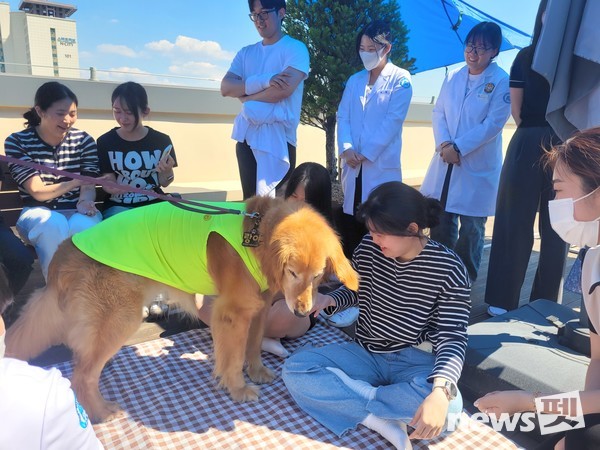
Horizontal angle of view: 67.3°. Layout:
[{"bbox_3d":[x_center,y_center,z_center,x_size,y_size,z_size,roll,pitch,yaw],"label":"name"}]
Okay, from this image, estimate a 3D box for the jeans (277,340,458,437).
[{"bbox_3d":[0.271,0.521,1.683,0.630,0.260,0.520,2,11,11],"label":"jeans"}]

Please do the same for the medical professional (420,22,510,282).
[{"bbox_3d":[1.033,-0.395,2.796,0.490,1.640,0.330,8,14,39],"label":"medical professional"}]

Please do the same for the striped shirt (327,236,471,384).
[{"bbox_3d":[0.373,0.285,1.691,0.510,0.470,0.380,3,11,19],"label":"striped shirt"}]

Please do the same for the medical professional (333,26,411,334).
[{"bbox_3d":[0.449,-0.368,2.719,0.460,1.620,0.330,7,13,35],"label":"medical professional"}]

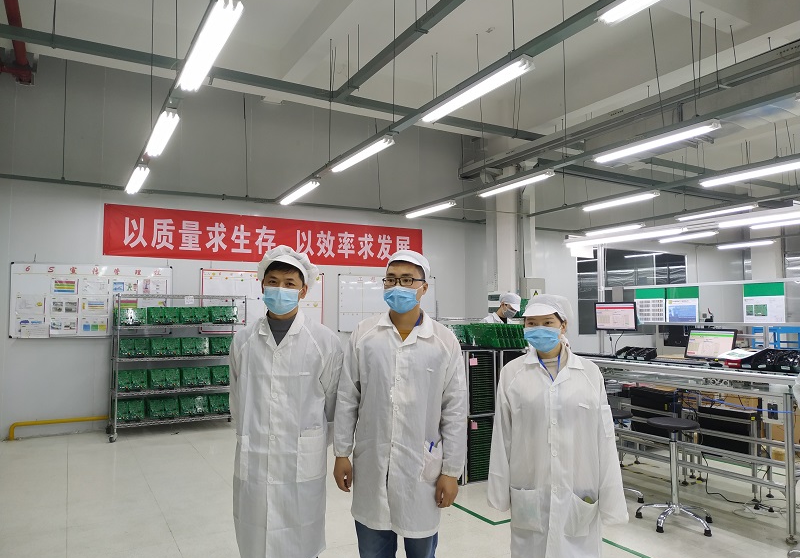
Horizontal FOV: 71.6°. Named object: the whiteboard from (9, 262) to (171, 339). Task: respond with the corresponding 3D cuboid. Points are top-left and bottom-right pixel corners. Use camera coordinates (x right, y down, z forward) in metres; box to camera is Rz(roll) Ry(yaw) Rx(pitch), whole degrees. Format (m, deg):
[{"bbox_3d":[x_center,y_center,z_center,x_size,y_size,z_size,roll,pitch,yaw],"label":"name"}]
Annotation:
[{"bbox_3d":[-4.261,0.300,7.801,1.980,1.000,0.030,2,-5,-31],"label":"whiteboard"}]

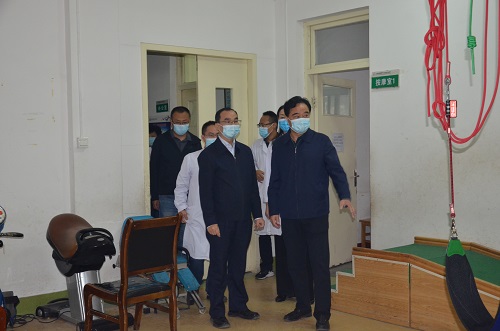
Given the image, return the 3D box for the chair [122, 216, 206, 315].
[{"bbox_3d":[-0.790,0.824,5.280,0.500,0.780,0.740,-3,3,-43],"label":"chair"}]

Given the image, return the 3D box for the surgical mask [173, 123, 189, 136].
[{"bbox_3d":[-0.629,-0.326,5.750,0.145,0.118,0.085,-1,2,-12],"label":"surgical mask"}]

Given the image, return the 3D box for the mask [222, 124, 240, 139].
[{"bbox_3d":[-0.145,-0.263,4.850,0.145,0.115,0.085,-2,2,-29],"label":"mask"}]

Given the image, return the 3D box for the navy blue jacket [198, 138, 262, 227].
[{"bbox_3d":[-0.154,0.131,4.940,0.510,0.690,0.300,-2,2,-19],"label":"navy blue jacket"}]

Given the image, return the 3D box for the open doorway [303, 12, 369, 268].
[{"bbox_3d":[0.891,-0.174,6.311,0.160,2.650,0.940,-3,3,-41],"label":"open doorway"}]

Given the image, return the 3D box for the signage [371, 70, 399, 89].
[{"bbox_3d":[1.243,-0.789,5.747,0.020,0.155,0.310,-3,3,-41],"label":"signage"}]

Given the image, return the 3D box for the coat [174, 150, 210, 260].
[{"bbox_3d":[-0.375,0.335,5.500,0.540,1.020,0.360,-2,2,-24],"label":"coat"}]

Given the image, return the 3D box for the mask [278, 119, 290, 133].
[{"bbox_3d":[0.314,-0.343,5.420,0.140,0.118,0.085,-1,2,-6],"label":"mask"}]

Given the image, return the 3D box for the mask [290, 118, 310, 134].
[{"bbox_3d":[0.389,-0.300,4.800,0.148,0.122,0.085,-2,2,-22],"label":"mask"}]

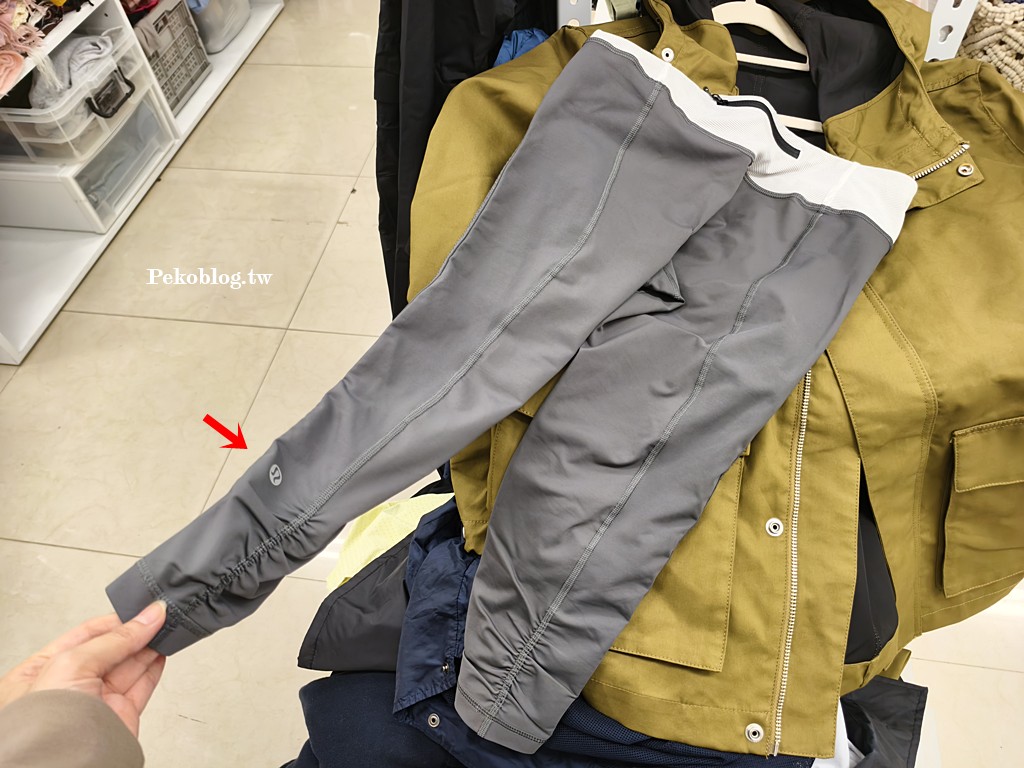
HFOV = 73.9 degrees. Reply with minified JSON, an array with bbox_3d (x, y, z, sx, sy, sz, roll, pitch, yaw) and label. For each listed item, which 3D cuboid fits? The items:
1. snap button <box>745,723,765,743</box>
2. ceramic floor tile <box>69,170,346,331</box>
[{"bbox_3d":[0.178,0.256,0.500,0.014,0.004,0.014,-1,72,8],"label":"snap button"},{"bbox_3d":[-0.804,-0.398,1.879,0.600,0.010,0.600,5,54,7],"label":"ceramic floor tile"}]

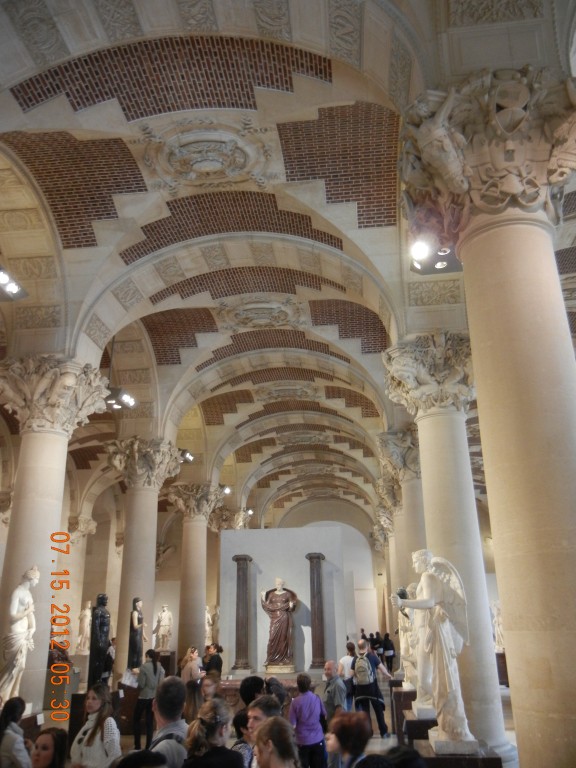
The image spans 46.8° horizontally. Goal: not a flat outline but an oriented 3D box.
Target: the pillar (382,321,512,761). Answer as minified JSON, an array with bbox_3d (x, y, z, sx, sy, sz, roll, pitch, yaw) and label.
[{"bbox_3d":[2.643,2.479,10.561,1.682,6.575,1.682,-3,-20,6],"label":"pillar"}]

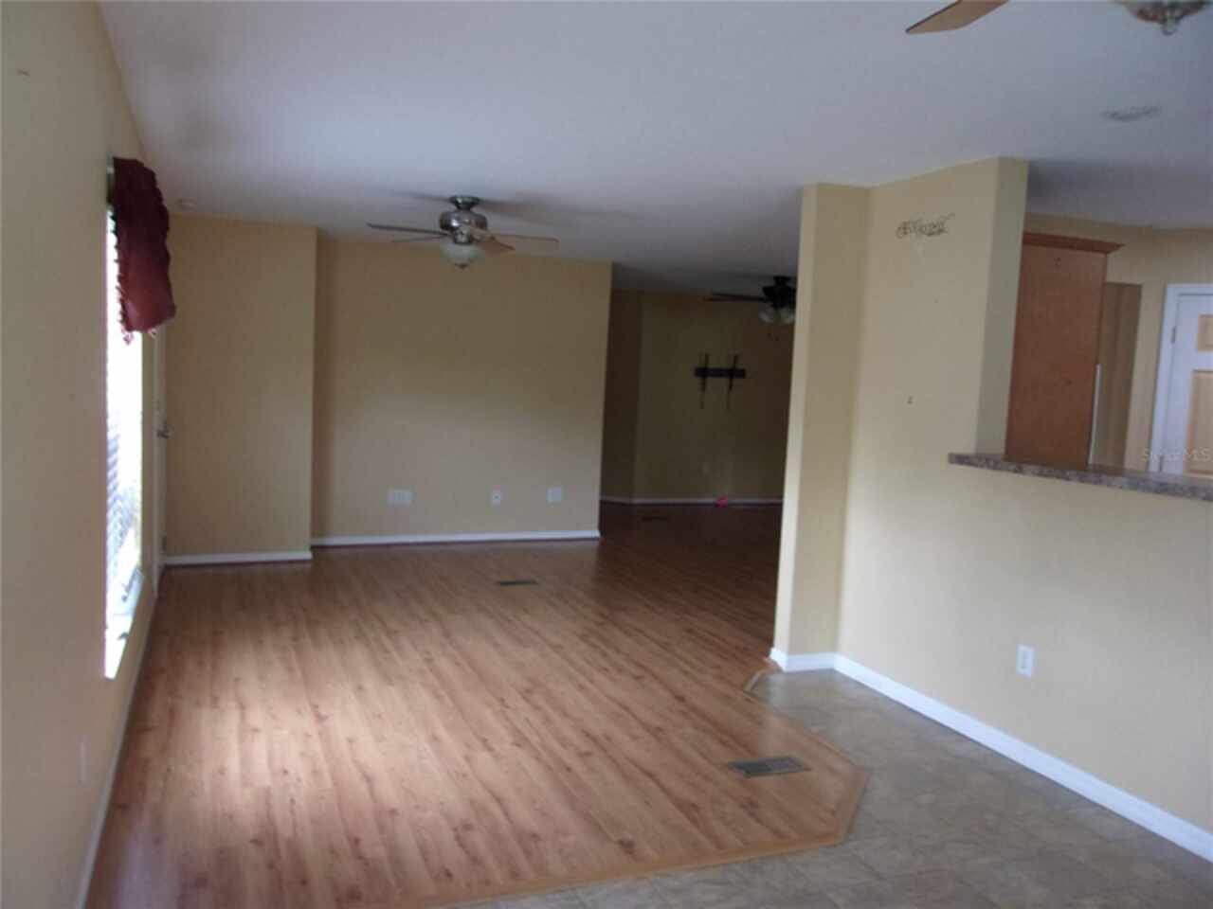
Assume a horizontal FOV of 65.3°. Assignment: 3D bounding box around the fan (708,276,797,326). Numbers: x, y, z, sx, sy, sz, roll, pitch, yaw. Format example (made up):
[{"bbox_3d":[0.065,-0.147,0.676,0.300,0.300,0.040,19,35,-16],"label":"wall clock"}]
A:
[{"bbox_3d":[1.601,-1.417,8.709,1.340,0.431,1.340,0,5,-22],"label":"fan"}]

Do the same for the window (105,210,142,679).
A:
[{"bbox_3d":[-1.847,-0.134,3.586,0.110,1.530,1.550,0,5,-22],"label":"window"}]

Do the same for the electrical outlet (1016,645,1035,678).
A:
[{"bbox_3d":[1.616,0.801,3.664,0.010,0.118,0.074,0,5,-22],"label":"electrical outlet"}]

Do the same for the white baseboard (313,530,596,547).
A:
[{"bbox_3d":[-1.182,0.691,7.691,2.417,0.078,0.015,0,5,-22],"label":"white baseboard"}]

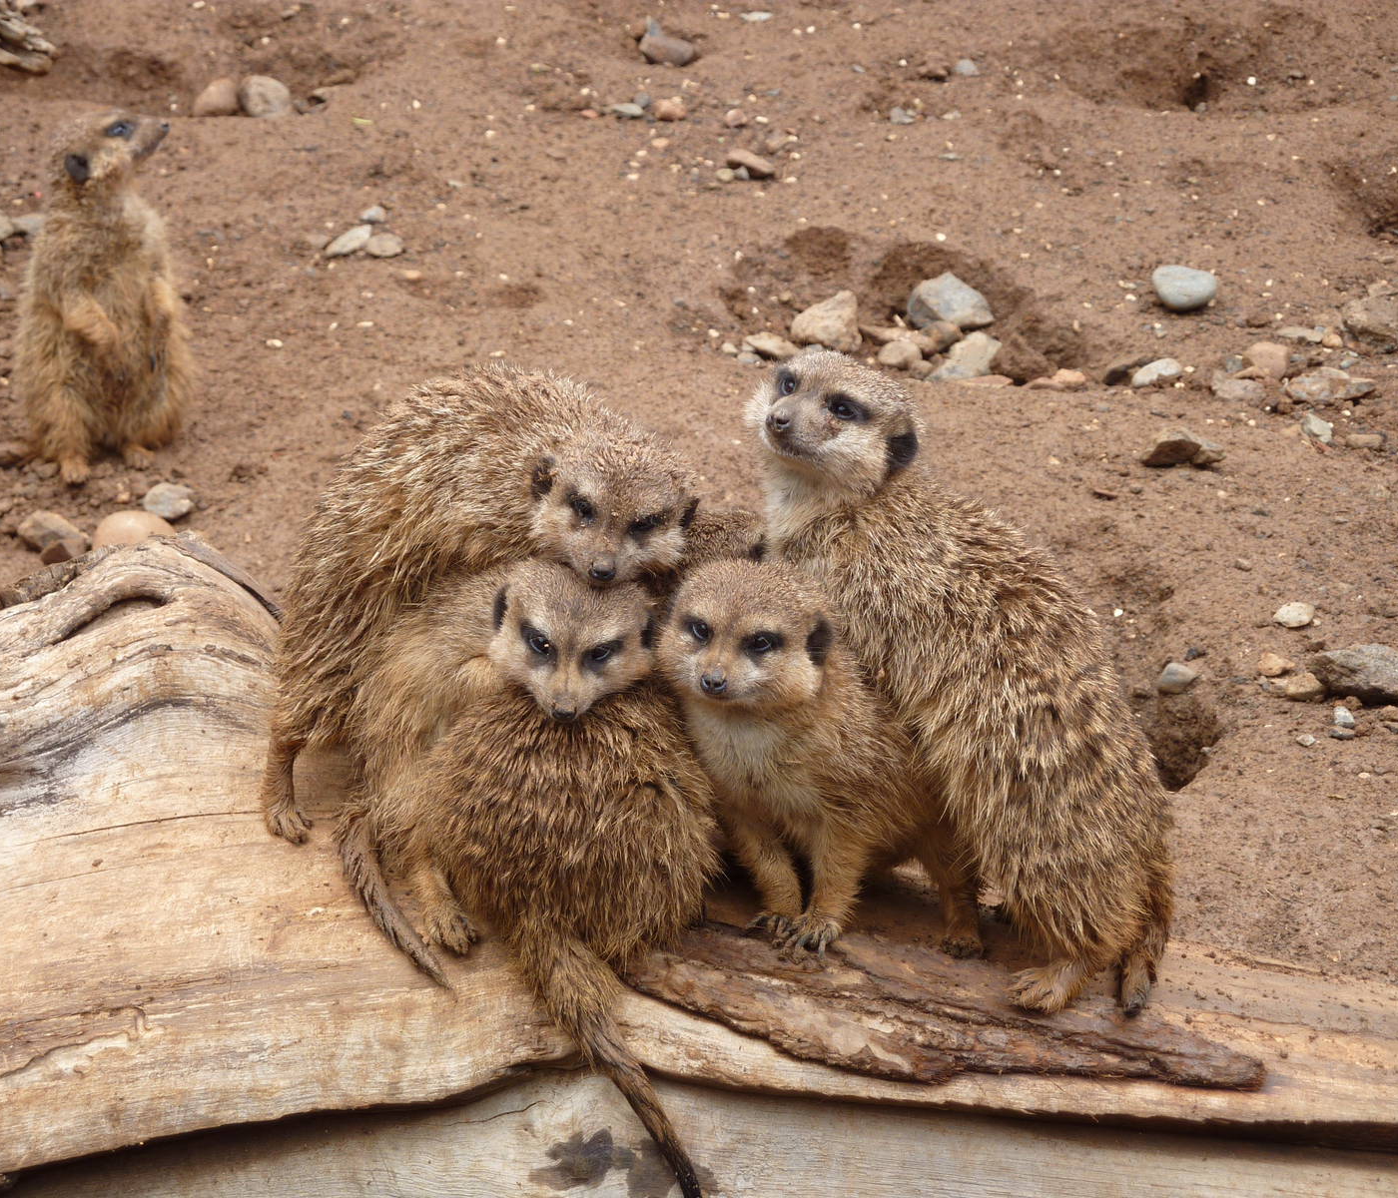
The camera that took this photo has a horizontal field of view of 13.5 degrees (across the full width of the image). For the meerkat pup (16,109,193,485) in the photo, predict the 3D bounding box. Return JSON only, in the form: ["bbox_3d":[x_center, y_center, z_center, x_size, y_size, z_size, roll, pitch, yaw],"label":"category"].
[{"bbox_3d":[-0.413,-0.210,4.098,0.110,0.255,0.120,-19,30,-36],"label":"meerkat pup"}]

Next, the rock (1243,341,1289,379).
[{"bbox_3d":[0.414,-0.174,4.307,0.032,0.027,0.026,0,24,0],"label":"rock"}]

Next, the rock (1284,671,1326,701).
[{"bbox_3d":[0.361,0.052,3.523,0.025,0.017,0.023,0,20,0],"label":"rock"}]

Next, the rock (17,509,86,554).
[{"bbox_3d":[-0.396,-0.039,3.617,0.042,0.030,0.034,0,23,0],"label":"rock"}]

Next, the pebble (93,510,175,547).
[{"bbox_3d":[-0.346,-0.039,3.615,0.049,0.030,0.040,0,23,0],"label":"pebble"}]

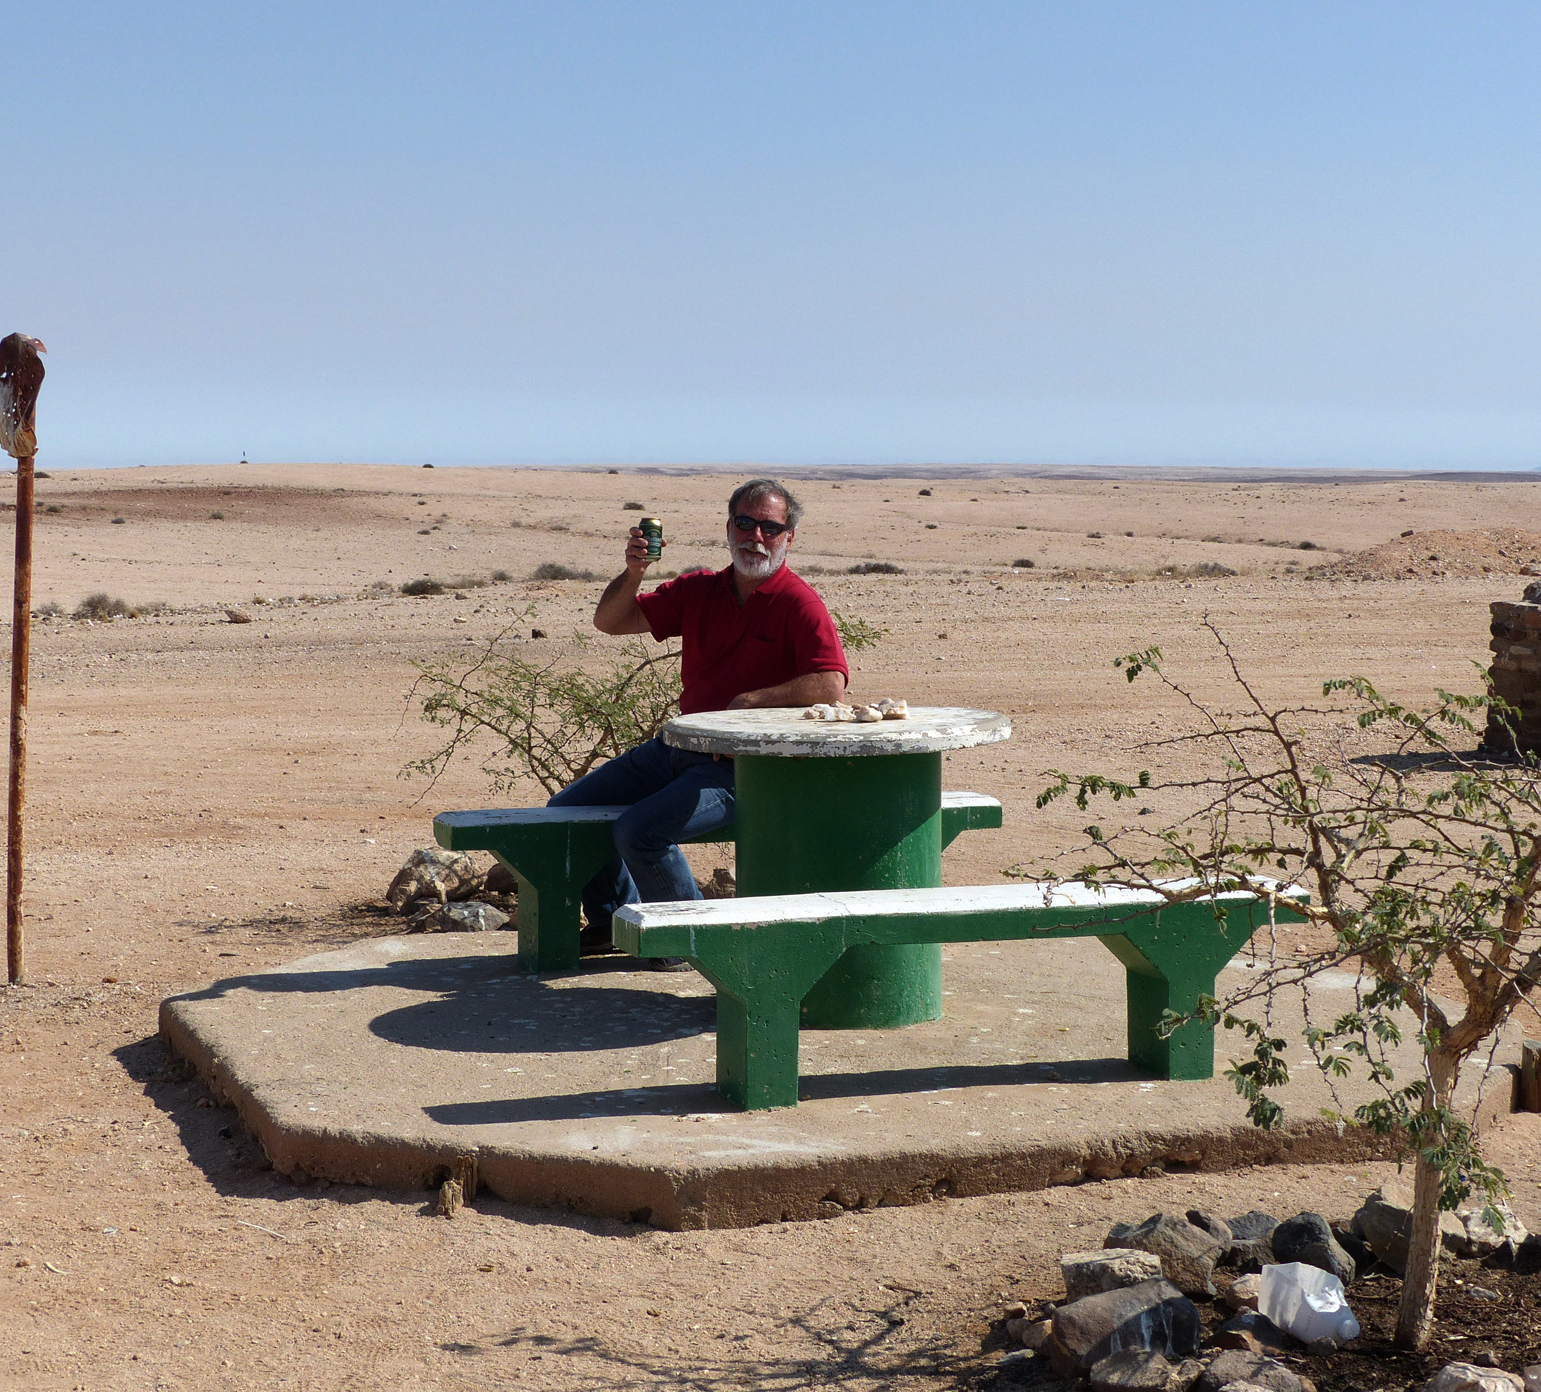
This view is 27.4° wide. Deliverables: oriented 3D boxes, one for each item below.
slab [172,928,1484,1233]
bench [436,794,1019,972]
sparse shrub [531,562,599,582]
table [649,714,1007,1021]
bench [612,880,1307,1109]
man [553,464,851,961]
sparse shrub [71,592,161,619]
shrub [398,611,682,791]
[{"bbox_3d":[0.186,0.887,8.282,3.327,0.126,3.298,-1,4,-20],"label":"slab"},{"bbox_3d":[-0.134,0.539,9.169,1.675,0.436,0.205,-1,4,-20],"label":"bench"},{"bbox_3d":[-2.805,-1.699,43.102,0.923,0.255,0.831,0,4,0],"label":"sparse shrub"},{"bbox_3d":[0.173,0.444,8.251,0.897,0.761,0.897,0,4,0],"label":"table"},{"bbox_3d":[0.458,0.679,7.280,1.649,0.436,0.205,-1,4,-20],"label":"bench"},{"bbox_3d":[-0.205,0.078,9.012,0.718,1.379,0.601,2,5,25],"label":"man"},{"bbox_3d":[-6.666,-0.915,32.209,0.908,0.278,0.817,0,4,0],"label":"sparse shrub"},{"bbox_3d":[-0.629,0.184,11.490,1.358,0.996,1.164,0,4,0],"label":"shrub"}]

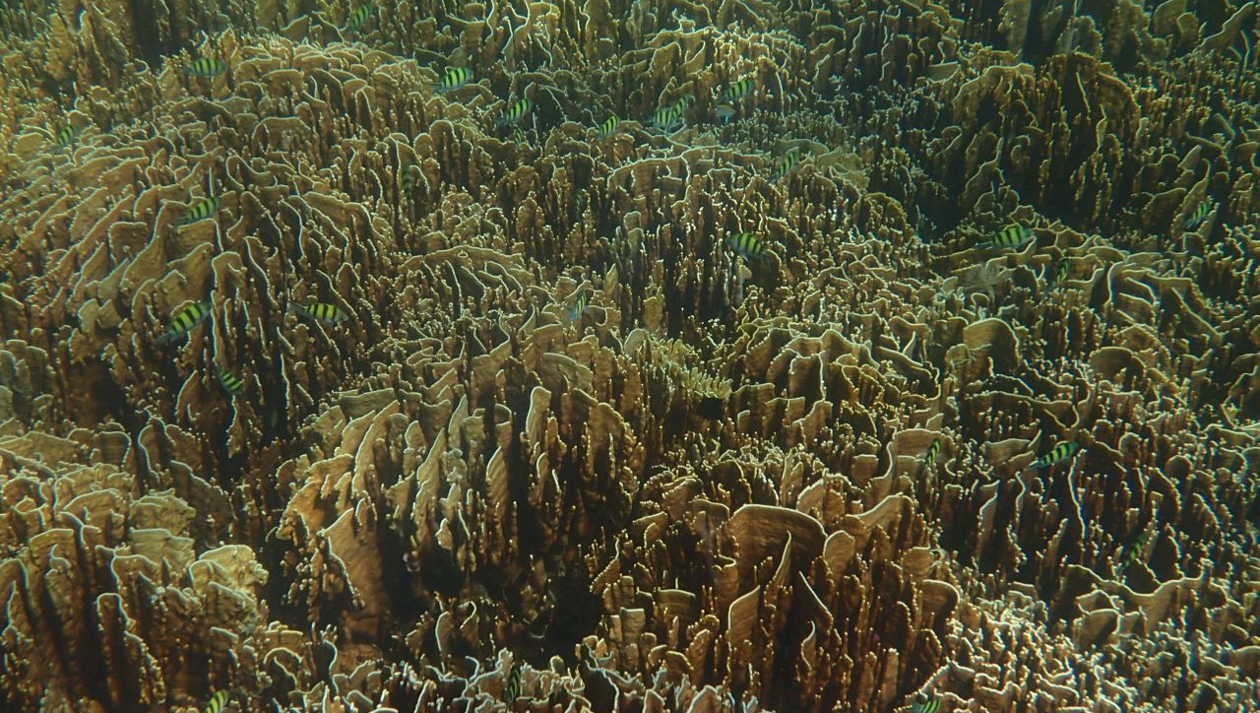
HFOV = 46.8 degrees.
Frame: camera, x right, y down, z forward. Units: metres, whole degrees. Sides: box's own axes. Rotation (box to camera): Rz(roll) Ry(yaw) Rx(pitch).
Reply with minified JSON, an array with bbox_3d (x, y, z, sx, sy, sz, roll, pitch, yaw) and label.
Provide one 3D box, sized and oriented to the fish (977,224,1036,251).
[{"bbox_3d":[0.789,-0.251,3.050,0.127,0.053,0.022,-13,37,-4],"label":"fish"}]

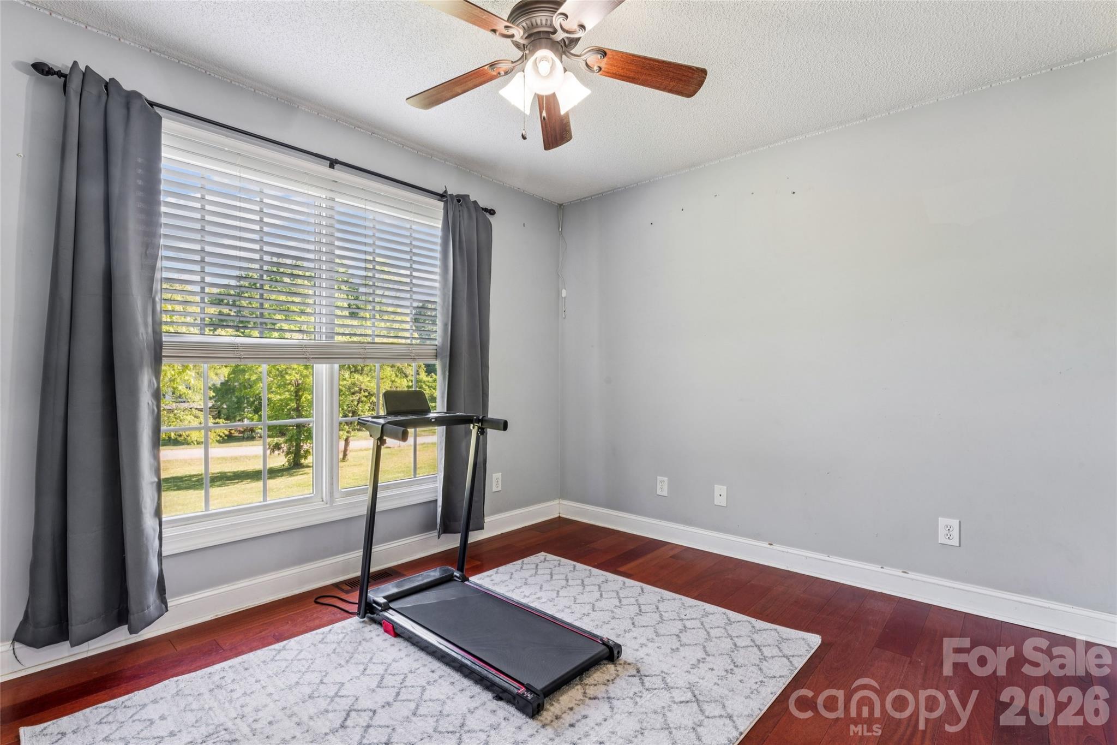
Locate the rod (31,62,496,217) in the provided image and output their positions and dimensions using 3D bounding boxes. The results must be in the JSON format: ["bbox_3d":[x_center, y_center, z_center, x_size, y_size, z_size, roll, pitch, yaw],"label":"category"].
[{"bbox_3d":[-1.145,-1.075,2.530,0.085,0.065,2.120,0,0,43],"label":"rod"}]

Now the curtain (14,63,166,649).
[{"bbox_3d":[-1.750,-0.070,1.880,0.130,2.110,0.420,0,0,43],"label":"curtain"}]

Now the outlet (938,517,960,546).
[{"bbox_3d":[1.864,0.764,2.370,0.080,0.125,0.010,0,0,40],"label":"outlet"}]

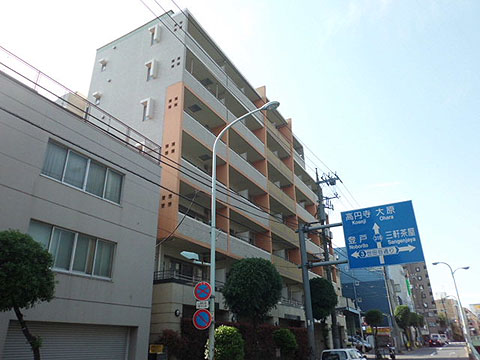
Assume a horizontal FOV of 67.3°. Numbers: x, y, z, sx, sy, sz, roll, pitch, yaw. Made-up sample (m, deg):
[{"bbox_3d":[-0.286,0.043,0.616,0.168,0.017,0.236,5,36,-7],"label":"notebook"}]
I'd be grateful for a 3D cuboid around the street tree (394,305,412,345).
[{"bbox_3d":[20.793,18.536,45.126,2.100,5.350,2.100,-15,-28,27],"label":"street tree"}]

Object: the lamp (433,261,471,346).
[{"bbox_3d":[24.115,13.748,39.329,3.500,9.900,0.450,-15,-28,27],"label":"lamp"}]

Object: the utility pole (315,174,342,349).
[{"bbox_3d":[6.372,5.336,23.967,1.500,13.500,0.800,-15,-28,27],"label":"utility pole"}]

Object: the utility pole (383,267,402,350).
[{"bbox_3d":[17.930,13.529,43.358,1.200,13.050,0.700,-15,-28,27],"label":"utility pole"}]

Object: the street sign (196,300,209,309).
[{"bbox_3d":[-1.214,4.051,11.674,0.410,0.220,0.040,-5,-25,9],"label":"street sign"}]

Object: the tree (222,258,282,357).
[{"bbox_3d":[0.479,5.403,13.580,2.300,4.850,2.300,-1,-25,0],"label":"tree"}]

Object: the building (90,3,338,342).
[{"bbox_3d":[-0.204,4.047,30.242,8.800,21.400,26.200,-15,-28,27],"label":"building"}]

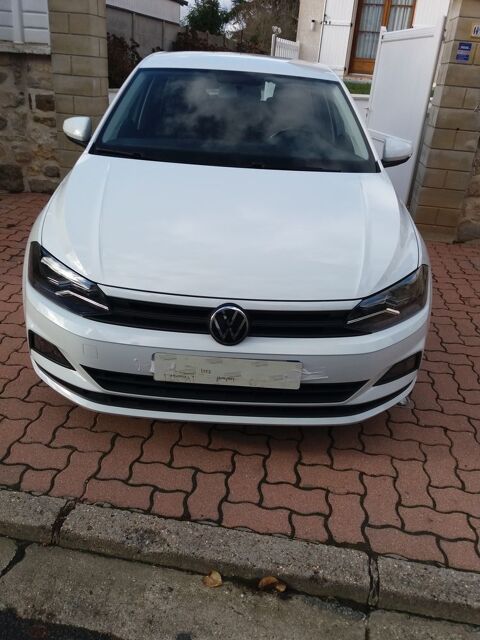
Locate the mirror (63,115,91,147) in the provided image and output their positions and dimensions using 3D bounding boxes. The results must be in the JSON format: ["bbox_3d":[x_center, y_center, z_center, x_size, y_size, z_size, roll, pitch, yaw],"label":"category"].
[{"bbox_3d":[-0.871,-1.015,2.797,0.200,0.160,0.140,3,27,-2],"label":"mirror"}]

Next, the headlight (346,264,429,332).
[{"bbox_3d":[0.573,-0.079,1.998,0.390,0.180,0.360,3,27,-2],"label":"headlight"}]

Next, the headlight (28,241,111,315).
[{"bbox_3d":[-0.644,-0.144,1.957,0.390,0.180,0.360,3,27,-2],"label":"headlight"}]

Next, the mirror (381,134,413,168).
[{"bbox_3d":[0.835,-0.923,2.854,0.200,0.160,0.140,3,27,-2],"label":"mirror"}]

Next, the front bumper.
[{"bbox_3d":[-0.048,0.098,2.030,1.680,0.470,0.480,3,27,-2],"label":"front bumper"}]

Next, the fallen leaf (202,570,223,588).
[{"bbox_3d":[-0.082,0.771,1.545,0.060,0.020,0.055,4,24,-2],"label":"fallen leaf"}]

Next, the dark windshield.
[{"bbox_3d":[-0.008,-1.044,2.655,1.400,0.110,0.760,3,57,-2],"label":"dark windshield"}]

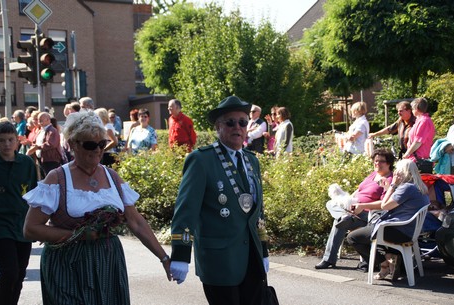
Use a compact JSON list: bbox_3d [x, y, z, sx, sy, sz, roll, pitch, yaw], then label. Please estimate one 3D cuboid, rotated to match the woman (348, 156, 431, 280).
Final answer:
[{"bbox_3d":[1.625,0.674,7.700,0.800,1.220,0.520,-1,3,18],"label":"woman"}]

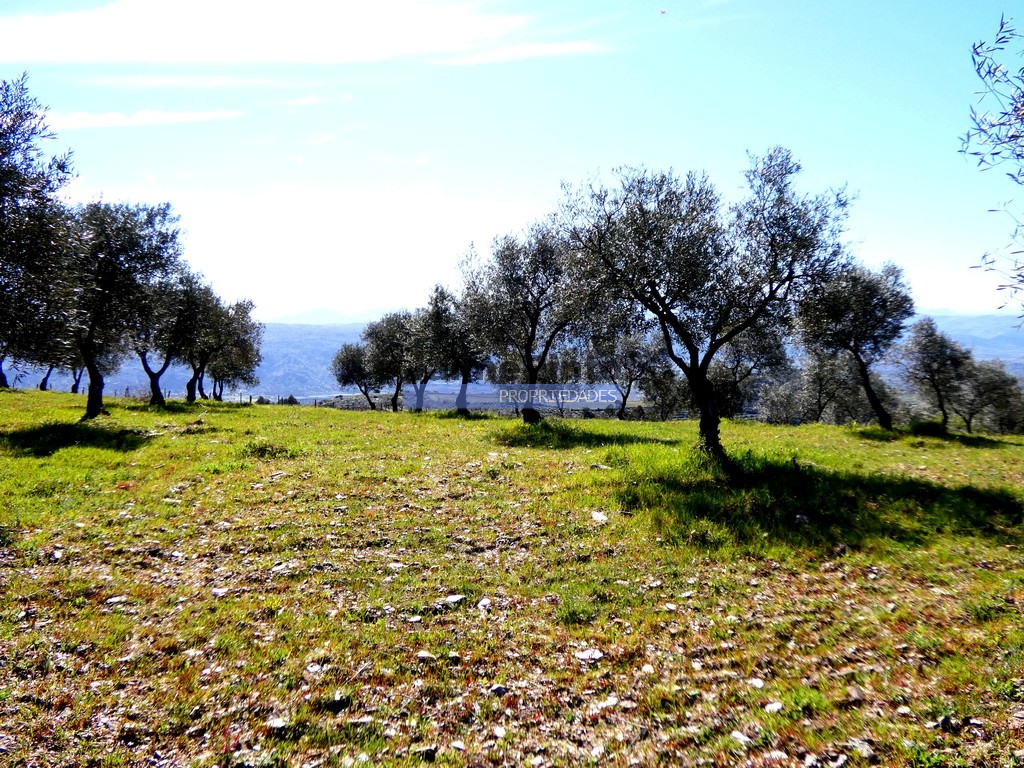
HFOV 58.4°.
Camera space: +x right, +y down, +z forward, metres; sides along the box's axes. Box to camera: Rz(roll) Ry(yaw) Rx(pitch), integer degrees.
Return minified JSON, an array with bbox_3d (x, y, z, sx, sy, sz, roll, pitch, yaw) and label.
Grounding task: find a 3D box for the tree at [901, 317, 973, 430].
[{"bbox_3d":[14.351,-0.355,31.000,2.434,3.854,2.400,0,3,0],"label":"tree"}]

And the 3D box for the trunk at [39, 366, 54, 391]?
[{"bbox_3d":[-23.351,-0.276,46.000,0.803,1.204,0.500,0,3,0],"label":"trunk"}]

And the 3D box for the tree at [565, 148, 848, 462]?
[{"bbox_3d":[2.673,-1.079,12.600,3.902,4.315,3.600,0,2,0],"label":"tree"}]

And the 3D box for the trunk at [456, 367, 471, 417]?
[{"bbox_3d":[-1.402,0.217,26.500,0.405,1.445,0.380,0,2,0],"label":"trunk"}]

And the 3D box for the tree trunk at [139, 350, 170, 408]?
[{"bbox_3d":[-10.526,-0.162,27.000,0.942,1.649,0.600,0,3,0],"label":"tree trunk"}]

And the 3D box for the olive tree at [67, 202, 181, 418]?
[{"bbox_3d":[-8.065,-1.499,18.700,2.610,4.405,2.600,0,3,0],"label":"olive tree"}]

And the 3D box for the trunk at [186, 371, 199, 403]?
[{"bbox_3d":[-12.020,0.094,34.500,0.451,1.204,0.420,0,3,0],"label":"trunk"}]

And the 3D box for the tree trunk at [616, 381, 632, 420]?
[{"bbox_3d":[4.601,0.675,37.500,0.654,1.636,0.450,0,2,0],"label":"tree trunk"}]

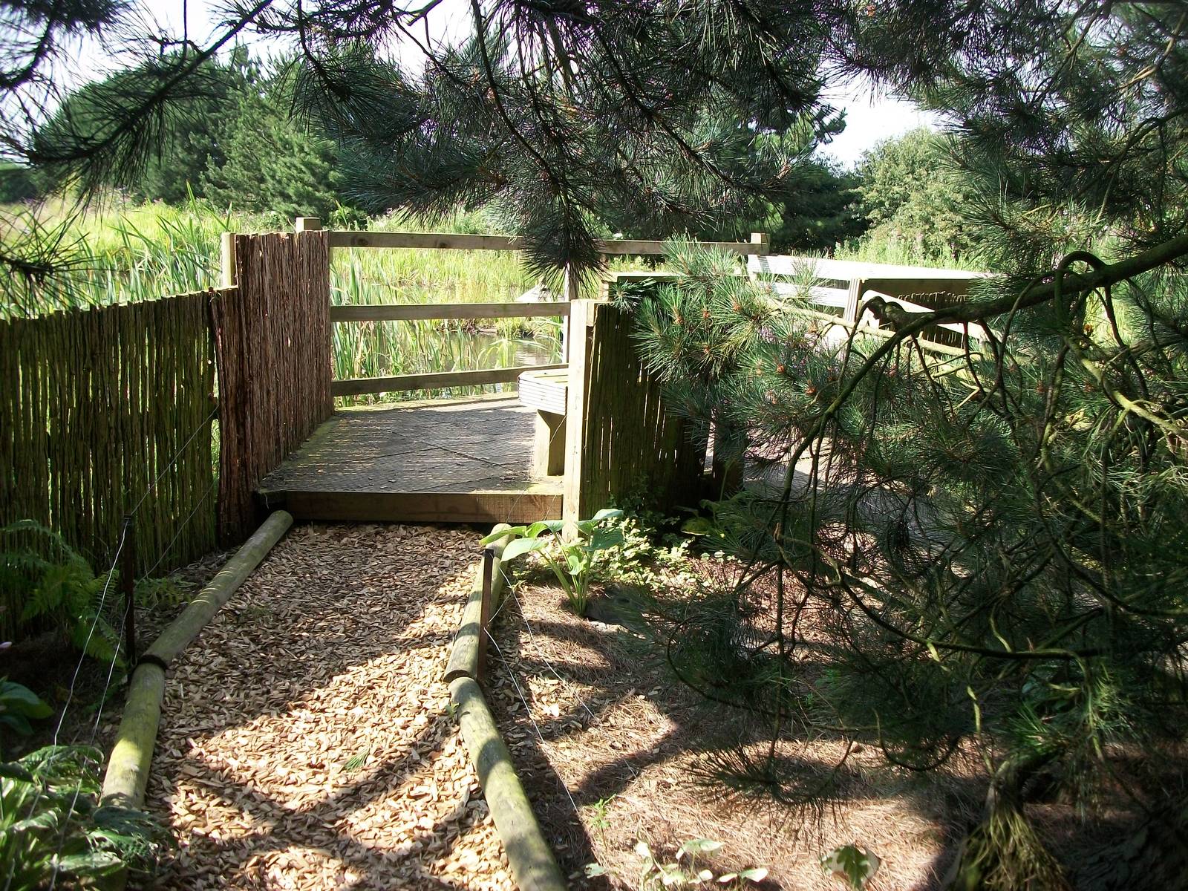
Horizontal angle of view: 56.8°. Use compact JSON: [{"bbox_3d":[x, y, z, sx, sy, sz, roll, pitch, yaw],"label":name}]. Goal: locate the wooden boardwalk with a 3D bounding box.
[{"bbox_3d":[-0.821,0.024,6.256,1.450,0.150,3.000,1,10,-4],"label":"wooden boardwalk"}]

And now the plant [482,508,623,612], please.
[{"bbox_3d":[-0.134,0.382,3.849,0.480,0.320,0.420,1,10,0],"label":"plant"}]

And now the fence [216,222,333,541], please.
[{"bbox_3d":[-1.590,-0.441,5.637,0.180,1.260,2.450,1,10,-4],"label":"fence"}]

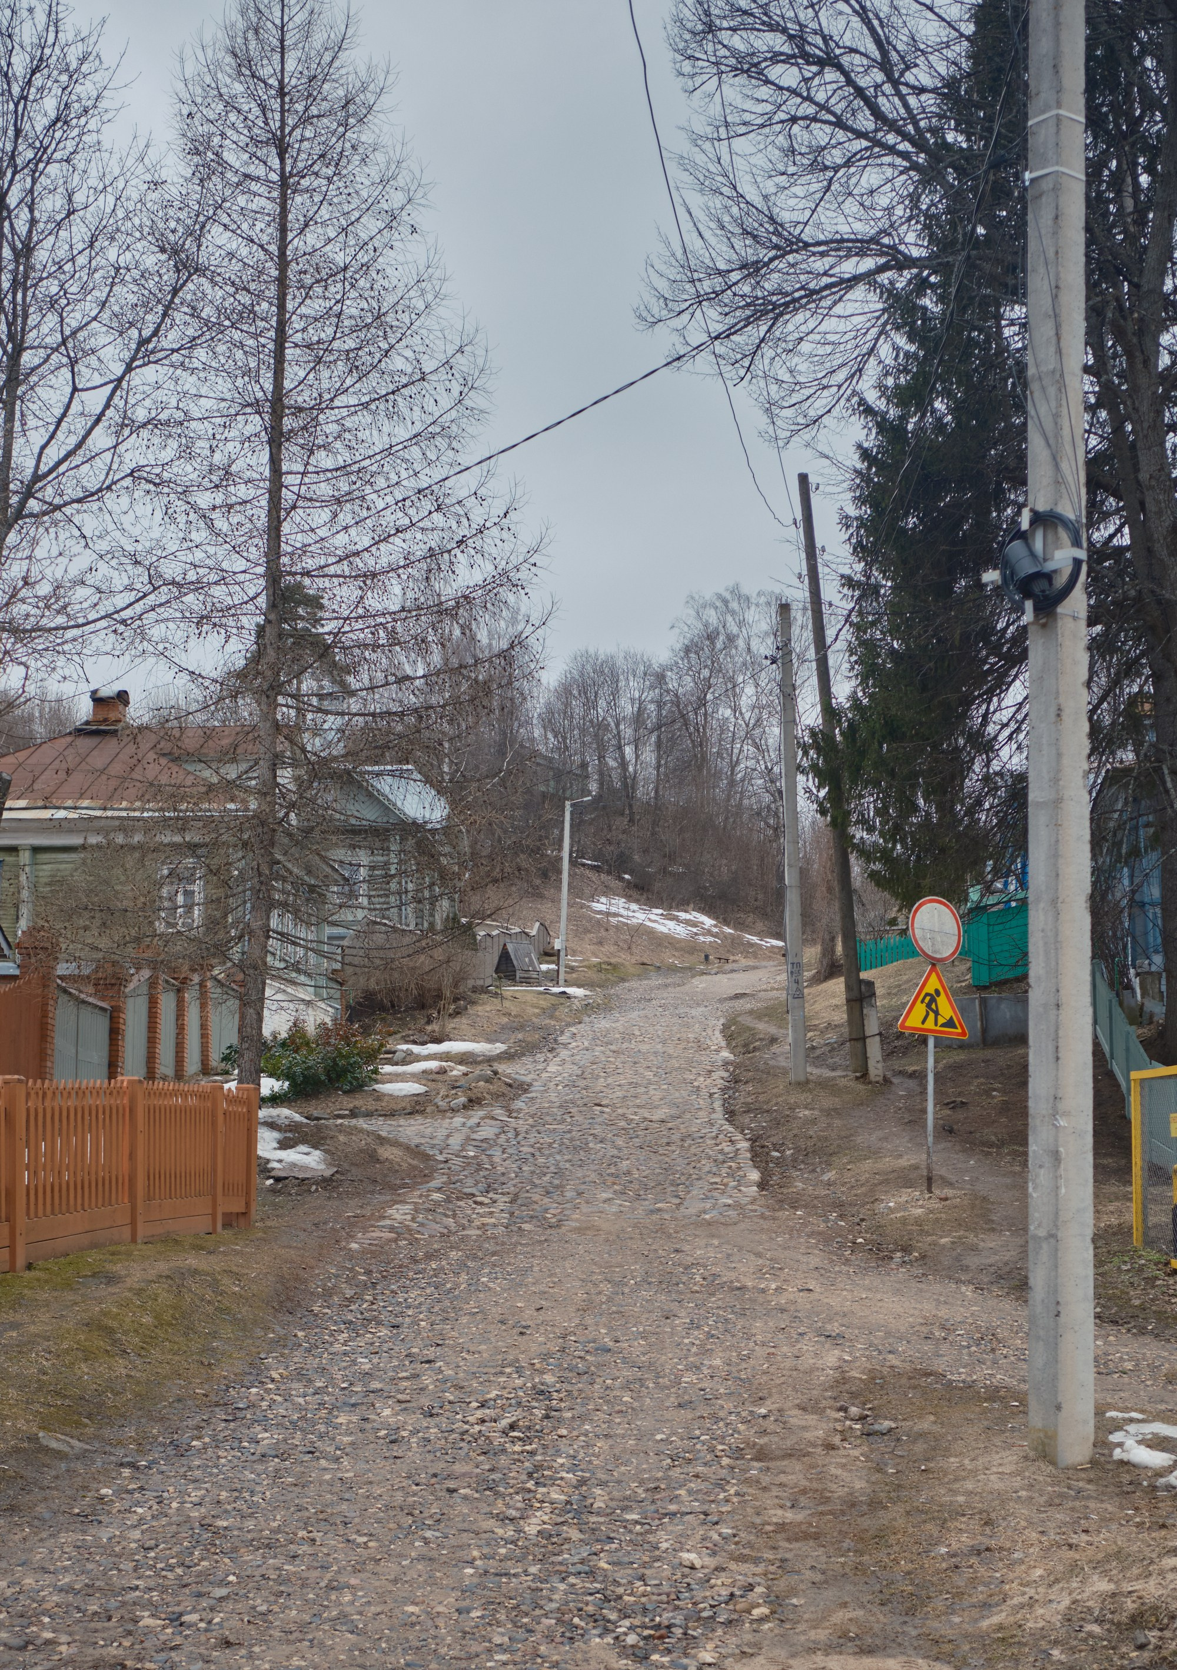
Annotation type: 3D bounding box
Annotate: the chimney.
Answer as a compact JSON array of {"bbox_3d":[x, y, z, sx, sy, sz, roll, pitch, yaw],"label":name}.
[{"bbox_3d":[-10.760,-2.778,38.200,0.950,1.000,0.820,0,-4,0],"label":"chimney"}]

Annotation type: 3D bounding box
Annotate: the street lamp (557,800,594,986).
[{"bbox_3d":[-0.562,2.158,68.749,1.211,7.706,0.350,2,-4,6],"label":"street lamp"}]

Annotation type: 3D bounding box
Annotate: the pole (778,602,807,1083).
[{"bbox_3d":[3.223,0.091,27.145,0.240,7.596,0.220,-1,-4,0],"label":"pole"}]

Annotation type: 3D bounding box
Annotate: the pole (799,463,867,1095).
[{"bbox_3d":[3.873,-1.015,27.312,0.270,9.699,0.260,-5,-4,0],"label":"pole"}]

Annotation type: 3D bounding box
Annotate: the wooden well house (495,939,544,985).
[{"bbox_3d":[-2.730,5.045,67.500,1.330,1.720,1.270,3,-5,-43],"label":"wooden well house"}]

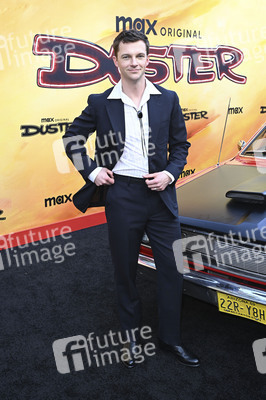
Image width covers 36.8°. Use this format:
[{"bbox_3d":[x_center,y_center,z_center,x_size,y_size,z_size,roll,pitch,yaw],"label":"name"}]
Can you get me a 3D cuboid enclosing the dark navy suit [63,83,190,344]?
[{"bbox_3d":[-0.032,0.145,2.233,0.660,1.510,0.330,-4,16,-12],"label":"dark navy suit"}]

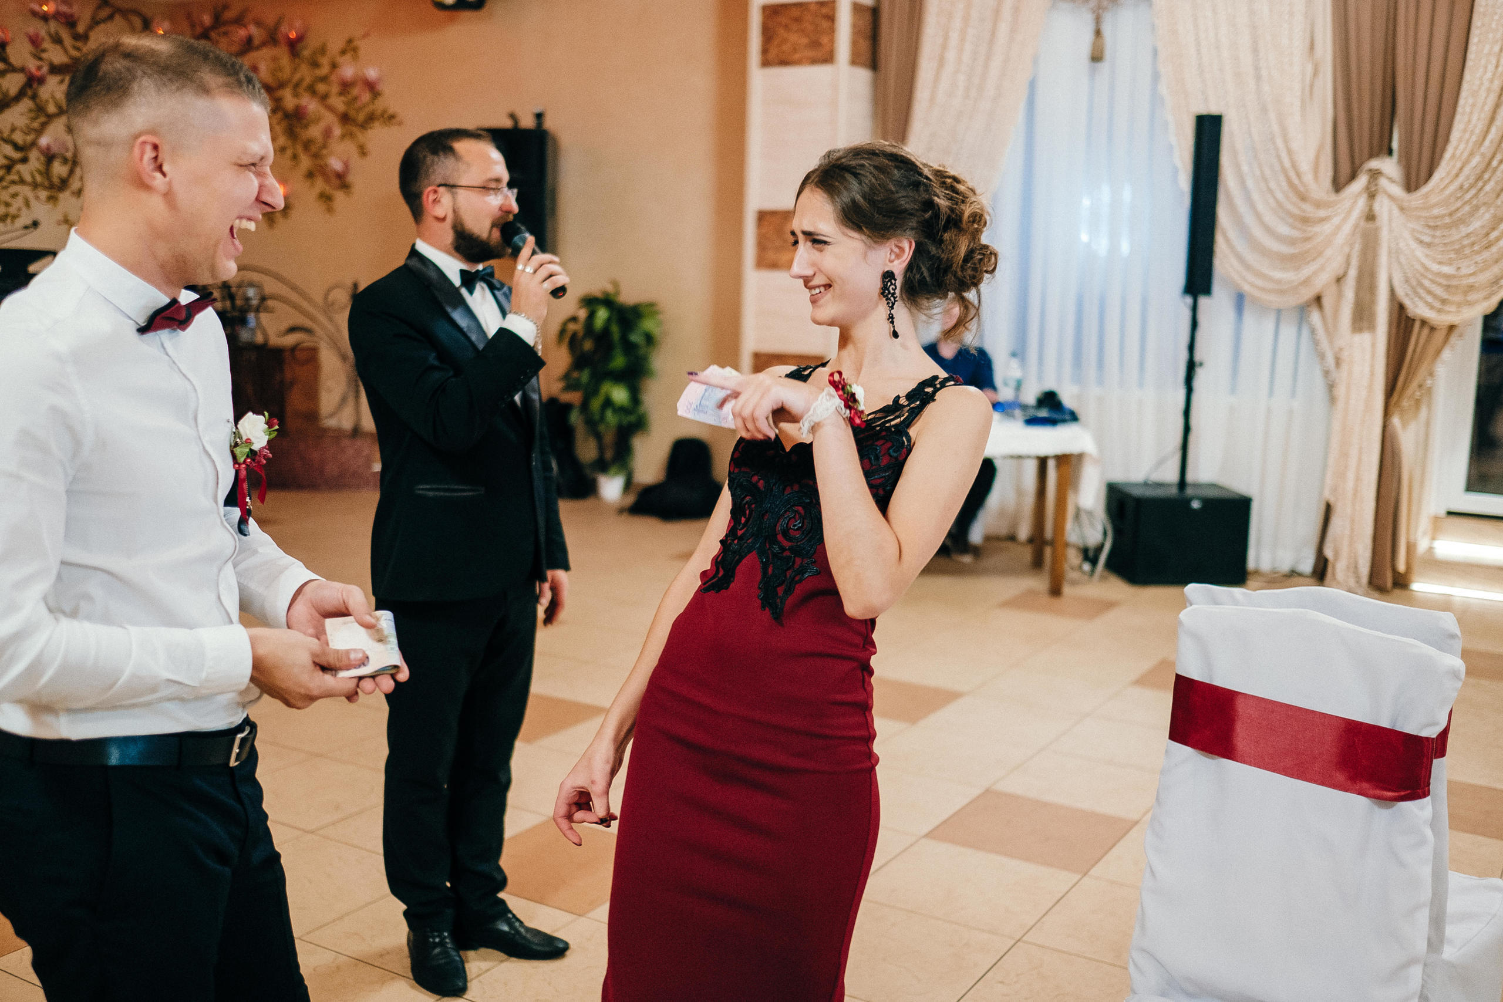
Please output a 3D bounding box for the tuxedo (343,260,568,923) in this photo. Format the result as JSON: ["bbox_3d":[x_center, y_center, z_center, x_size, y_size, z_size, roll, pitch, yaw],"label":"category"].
[{"bbox_3d":[-0.610,0.217,3.060,0.390,1.470,0.490,5,10,25],"label":"tuxedo"}]

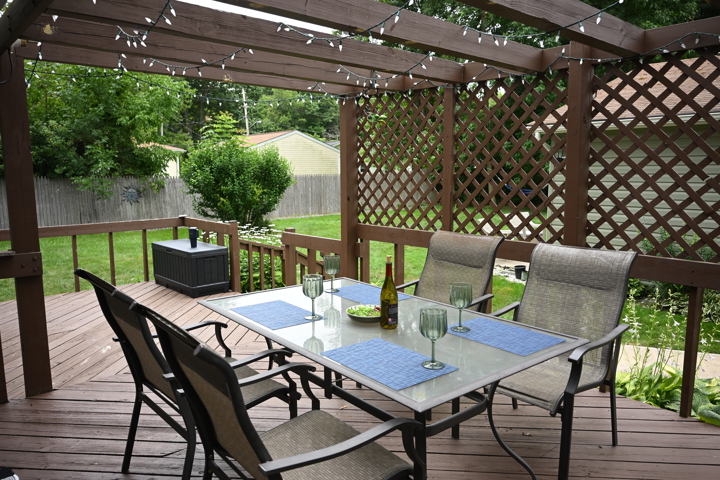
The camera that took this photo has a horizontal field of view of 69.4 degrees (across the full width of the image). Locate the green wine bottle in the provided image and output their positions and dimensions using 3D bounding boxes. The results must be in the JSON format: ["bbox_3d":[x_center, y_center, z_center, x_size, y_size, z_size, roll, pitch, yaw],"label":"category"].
[{"bbox_3d":[0.135,0.236,2.369,0.080,0.329,0.080,0,7,0],"label":"green wine bottle"}]

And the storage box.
[{"bbox_3d":[-2.064,0.328,6.313,0.455,0.525,1.065,-7,10,-43],"label":"storage box"}]

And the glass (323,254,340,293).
[{"bbox_3d":[-0.165,0.203,3.094,0.100,0.208,0.100,0,7,0],"label":"glass"}]

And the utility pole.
[{"bbox_3d":[-10.720,-9.530,50.030,0.280,10.000,0.280,0,7,0],"label":"utility pole"}]

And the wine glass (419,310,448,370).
[{"bbox_3d":[0.271,0.358,1.900,0.100,0.208,0.100,0,7,0],"label":"wine glass"}]

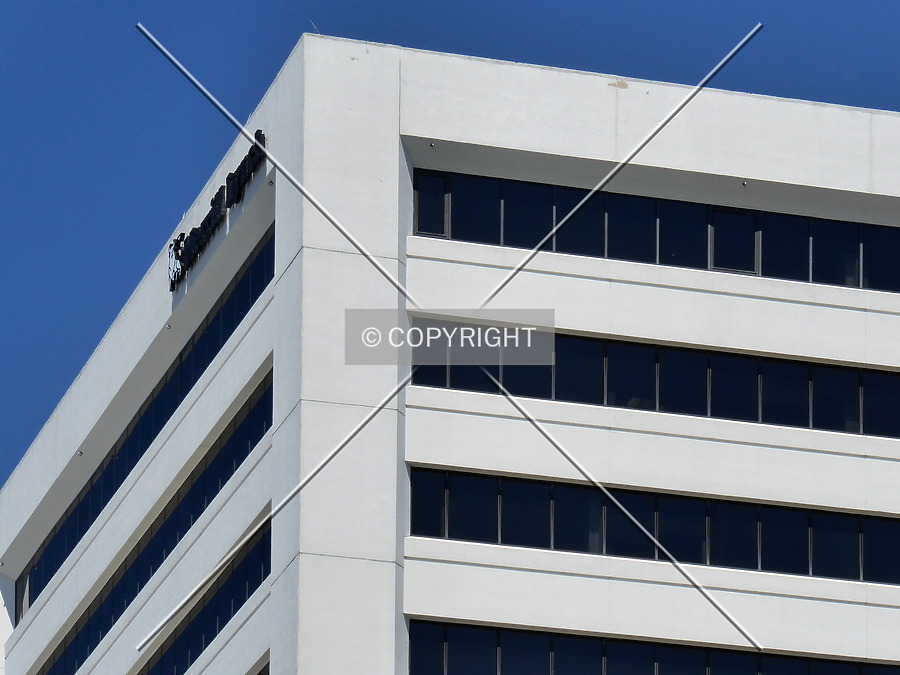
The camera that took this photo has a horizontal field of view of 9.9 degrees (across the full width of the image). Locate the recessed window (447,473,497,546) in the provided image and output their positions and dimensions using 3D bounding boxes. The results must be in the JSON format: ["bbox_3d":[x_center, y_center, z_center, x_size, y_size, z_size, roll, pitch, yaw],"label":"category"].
[{"bbox_3d":[0.609,4.414,134.225,1.298,1.677,0.120,6,-21,-15],"label":"recessed window"}]

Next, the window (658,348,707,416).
[{"bbox_3d":[5.980,1.185,133.739,1.284,1.784,0.120,7,-22,-16],"label":"window"}]

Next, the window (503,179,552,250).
[{"bbox_3d":[1.910,-3.005,128.038,1.241,1.657,0.120,6,-21,-15],"label":"window"}]

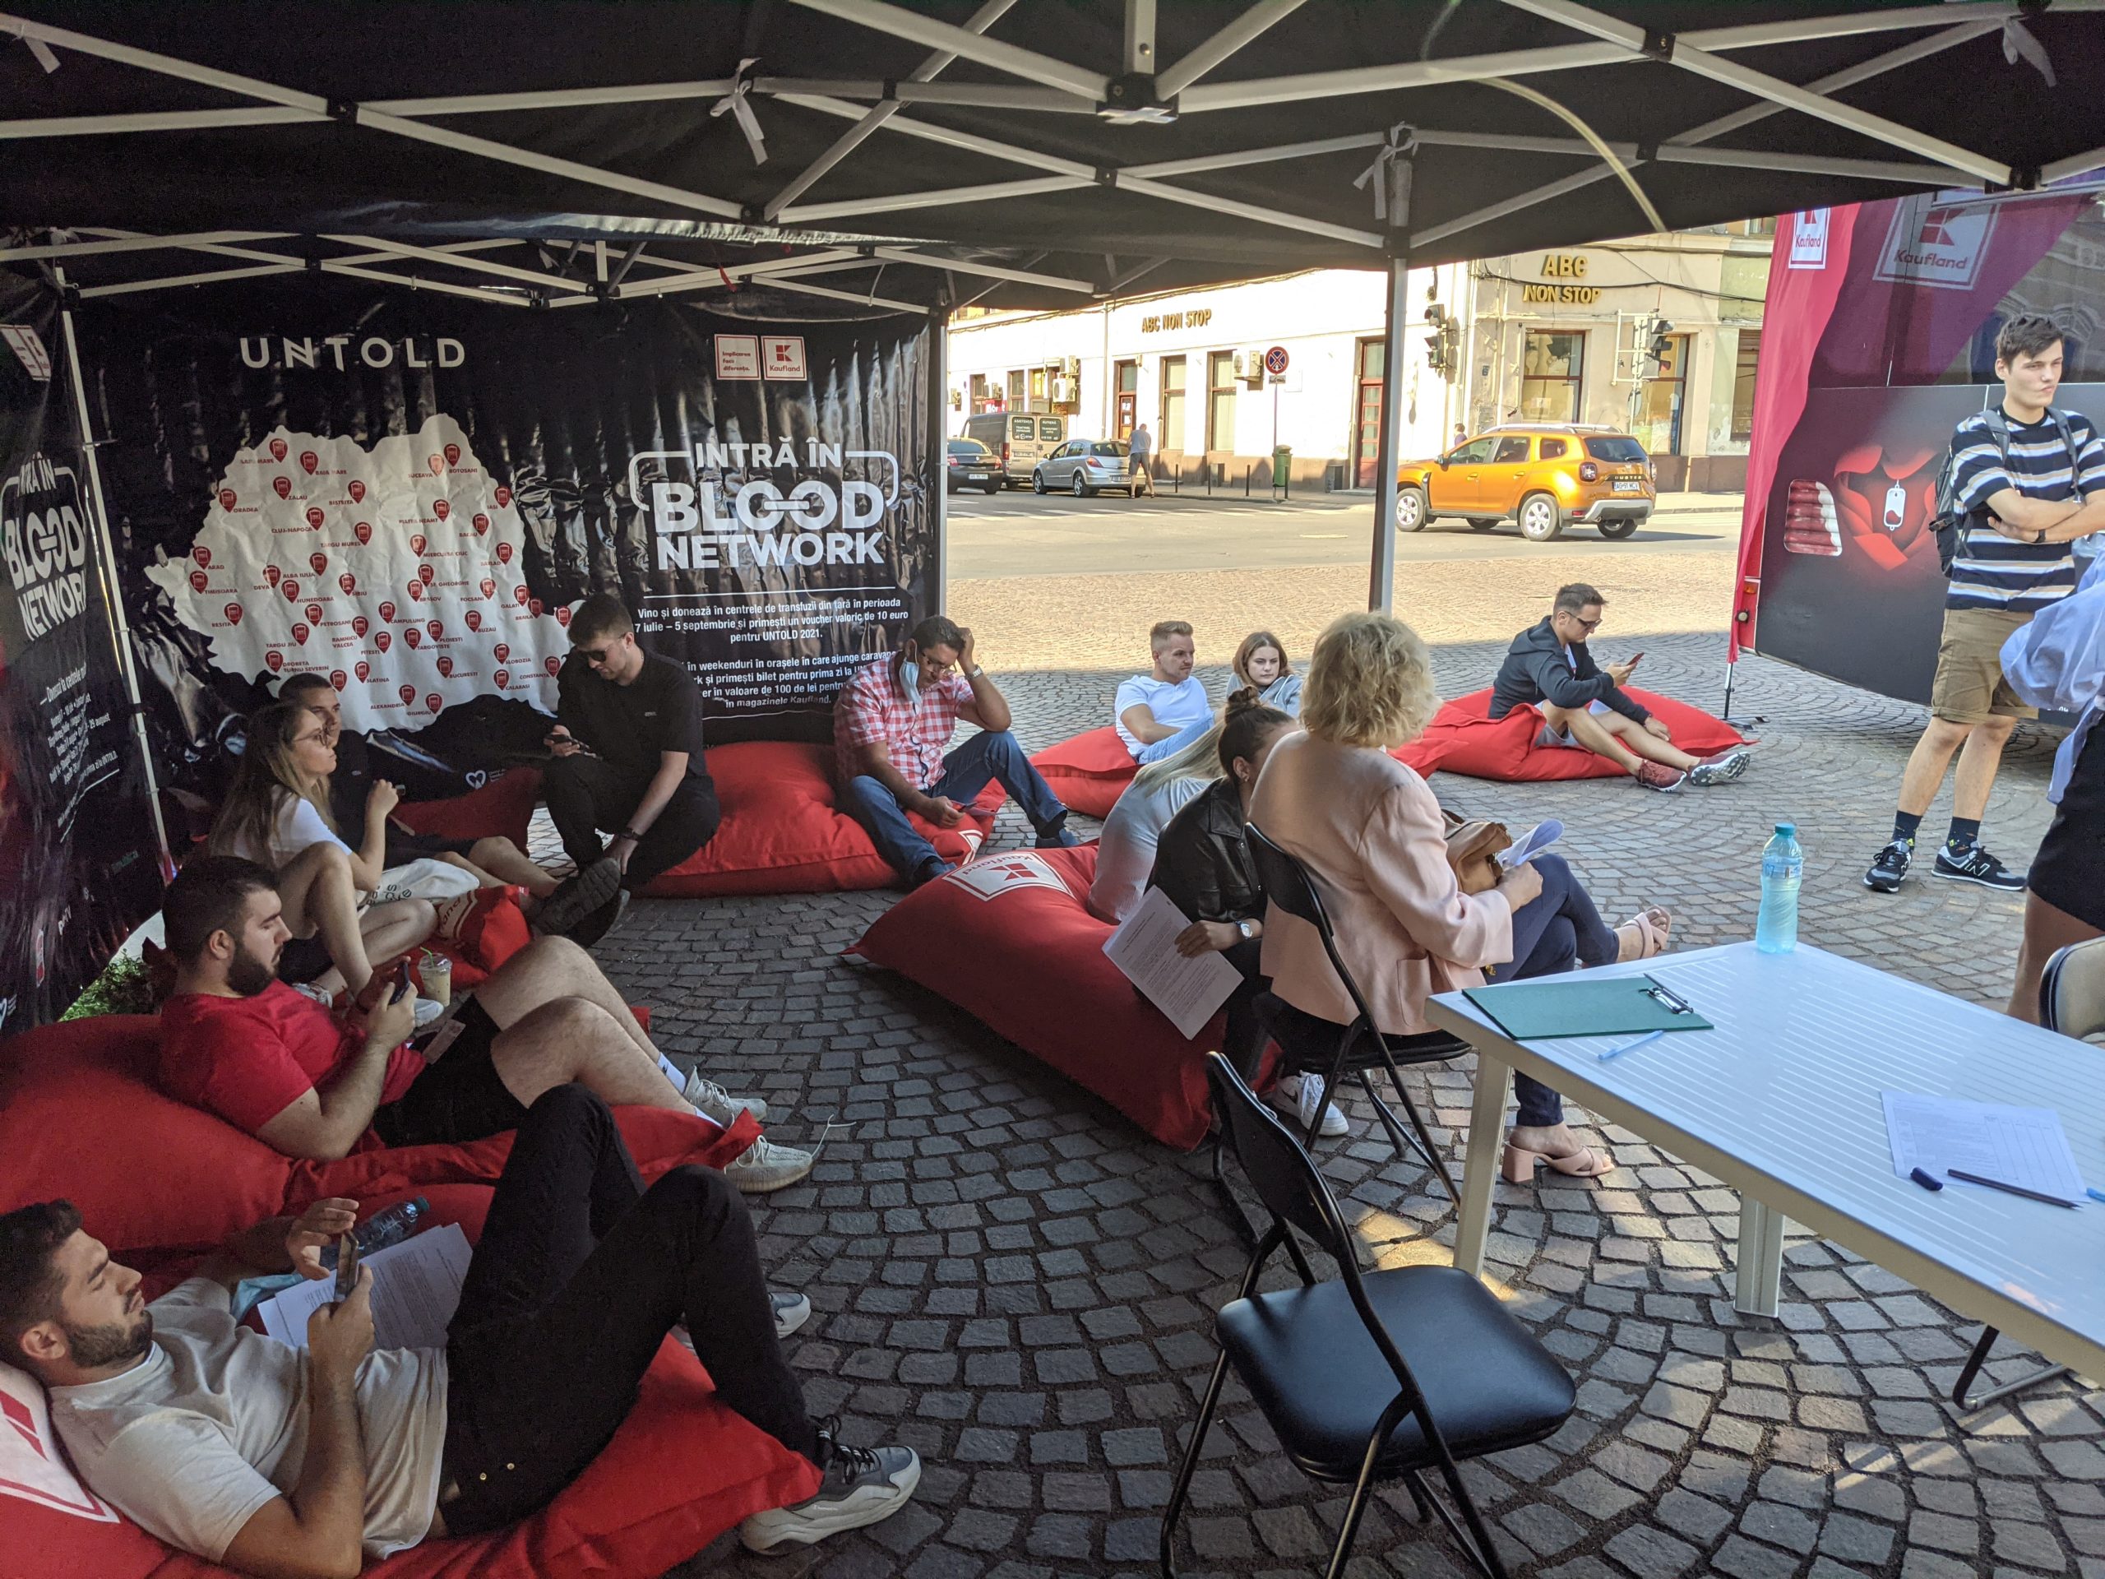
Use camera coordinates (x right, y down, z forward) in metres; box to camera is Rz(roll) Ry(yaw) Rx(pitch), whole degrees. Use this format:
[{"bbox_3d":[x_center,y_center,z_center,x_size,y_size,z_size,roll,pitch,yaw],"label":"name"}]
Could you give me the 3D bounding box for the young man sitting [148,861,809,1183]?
[{"bbox_3d":[-1.081,0.458,3.314,1.230,0.770,0.600,-4,13,-17],"label":"young man sitting"}]

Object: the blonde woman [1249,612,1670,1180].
[{"bbox_3d":[0.870,0.260,3.222,1.020,1.260,0.520,-7,14,-29],"label":"blonde woman"}]

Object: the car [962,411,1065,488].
[{"bbox_3d":[-1.314,-10.179,49.436,1.950,2.120,4.800,-5,13,-21],"label":"car"}]

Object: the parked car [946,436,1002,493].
[{"bbox_3d":[-2.829,-8.821,44.250,1.760,1.460,4.450,-5,14,-23],"label":"parked car"}]

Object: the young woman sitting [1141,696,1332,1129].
[{"bbox_3d":[0.479,0.261,3.762,0.580,0.970,0.480,2,12,8],"label":"young woman sitting"}]

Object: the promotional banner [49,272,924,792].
[{"bbox_3d":[-1.893,-0.895,6.301,3.000,1.980,0.100,-5,13,-22],"label":"promotional banner"}]

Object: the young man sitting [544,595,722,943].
[{"bbox_3d":[-1.340,-0.085,5.226,0.570,1.060,0.720,11,17,41],"label":"young man sitting"}]

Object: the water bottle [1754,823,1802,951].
[{"bbox_3d":[1.229,0.162,2.761,0.069,0.222,0.069,0,12,0],"label":"water bottle"}]

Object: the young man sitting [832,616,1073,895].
[{"bbox_3d":[-0.330,-0.178,5.953,0.780,0.930,0.800,-11,17,-41],"label":"young man sitting"}]

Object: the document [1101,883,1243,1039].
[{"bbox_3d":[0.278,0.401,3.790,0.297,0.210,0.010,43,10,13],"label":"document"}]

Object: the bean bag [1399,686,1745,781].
[{"bbox_3d":[2.451,-0.358,8.057,1.620,0.370,1.150,-3,13,-15],"label":"bean bag"}]

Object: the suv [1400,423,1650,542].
[{"bbox_3d":[7.170,-4.820,25.600,1.820,1.690,4.340,-8,15,-32],"label":"suv"}]

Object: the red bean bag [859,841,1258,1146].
[{"bbox_3d":[0.234,0.409,4.465,0.980,0.430,1.420,-10,16,-38],"label":"red bean bag"}]

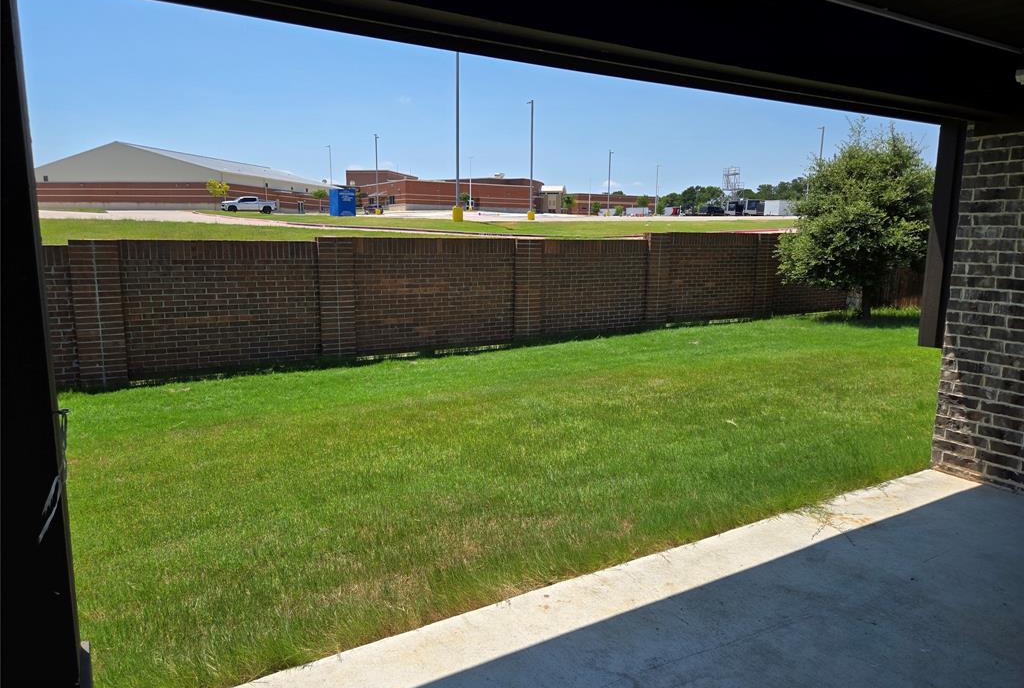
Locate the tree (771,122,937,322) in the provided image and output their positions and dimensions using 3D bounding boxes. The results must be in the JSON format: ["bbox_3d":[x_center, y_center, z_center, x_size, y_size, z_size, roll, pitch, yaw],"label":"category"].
[{"bbox_3d":[7.742,-2.646,14.666,3.400,4.220,3.400,-5,10,-29],"label":"tree"}]

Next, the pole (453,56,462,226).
[{"bbox_3d":[-3.127,-12.102,38.606,0.700,10.200,0.600,8,12,39],"label":"pole"}]

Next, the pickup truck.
[{"bbox_3d":[-30.304,-16.005,78.457,5.850,1.930,2.050,-4,10,-28],"label":"pickup truck"}]

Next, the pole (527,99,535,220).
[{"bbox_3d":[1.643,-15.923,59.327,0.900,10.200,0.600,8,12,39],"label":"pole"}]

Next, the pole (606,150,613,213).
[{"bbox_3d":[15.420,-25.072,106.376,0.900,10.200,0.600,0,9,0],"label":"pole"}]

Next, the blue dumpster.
[{"bbox_3d":[-13.087,-10.879,52.440,1.450,2.100,1.450,-7,12,-38],"label":"blue dumpster"}]

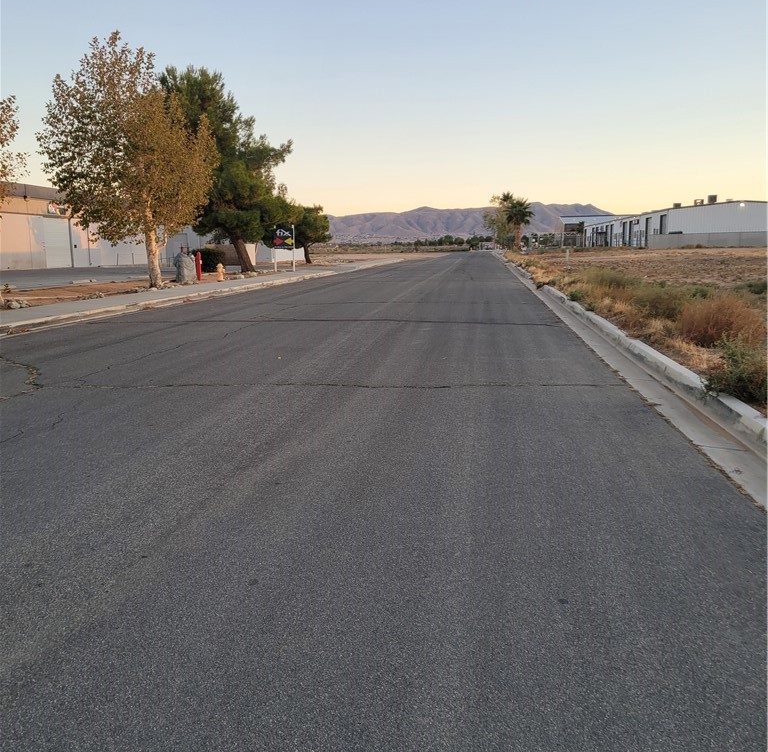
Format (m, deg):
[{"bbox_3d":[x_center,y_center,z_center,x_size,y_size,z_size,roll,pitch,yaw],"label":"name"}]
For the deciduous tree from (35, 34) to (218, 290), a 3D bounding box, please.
[{"bbox_3d":[-8.490,-7.059,25.476,6.024,8.144,5.800,0,10,0],"label":"deciduous tree"}]

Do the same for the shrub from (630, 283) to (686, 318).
[{"bbox_3d":[5.505,-1.487,15.368,1.079,0.678,1.000,0,10,0],"label":"shrub"}]

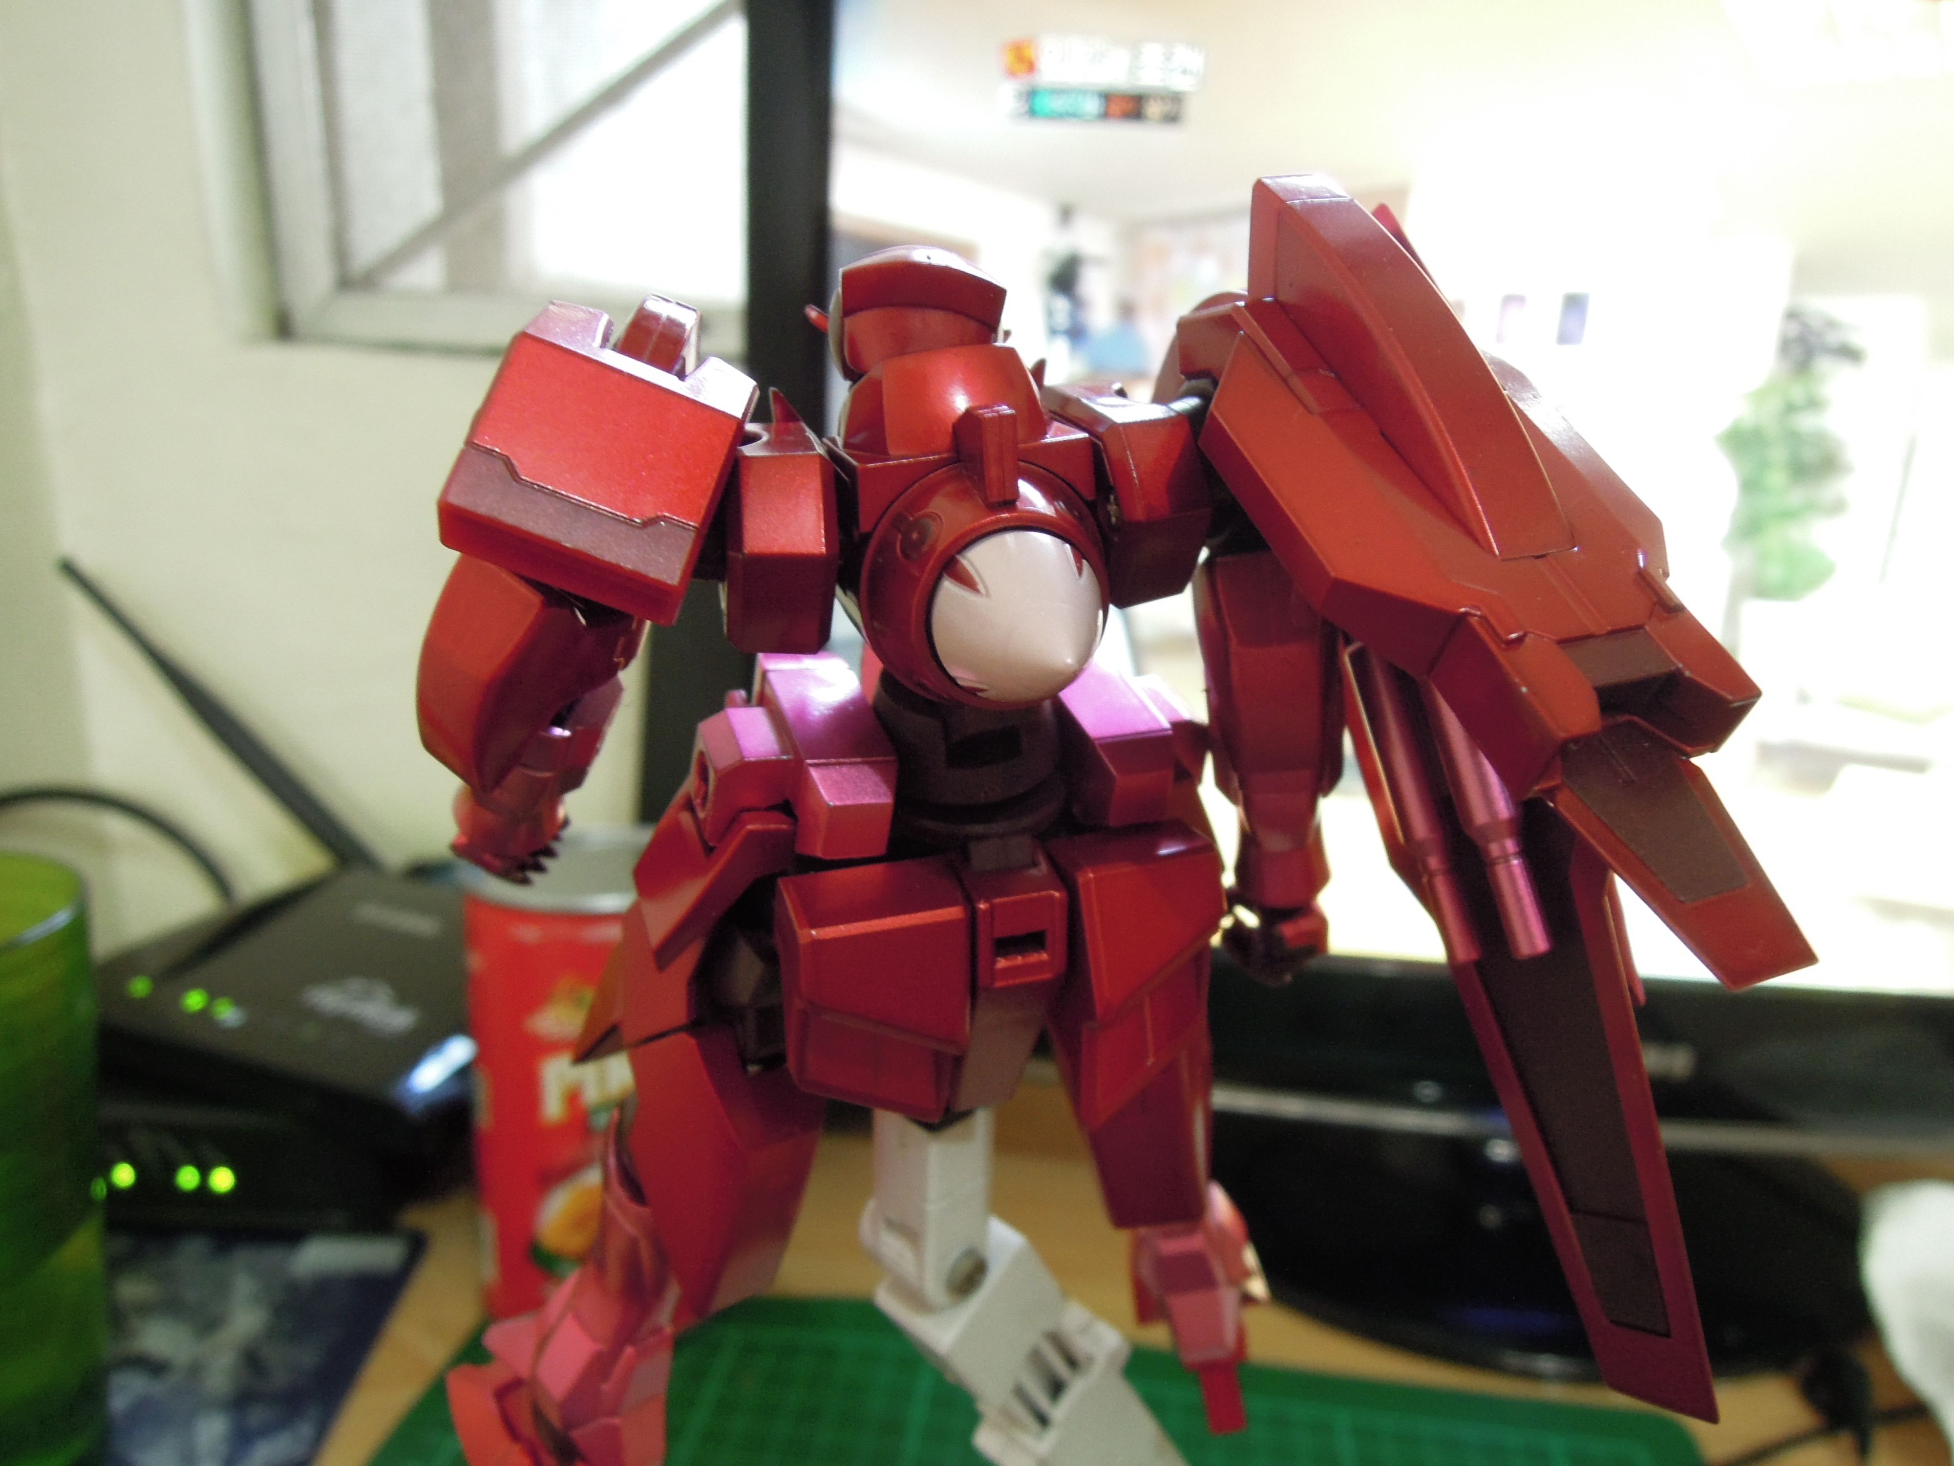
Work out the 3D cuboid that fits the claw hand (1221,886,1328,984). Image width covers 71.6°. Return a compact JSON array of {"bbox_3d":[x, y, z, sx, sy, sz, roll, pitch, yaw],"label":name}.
[{"bbox_3d":[0.030,0.021,0.137,0.011,0.010,0.010,-5,19,-11],"label":"claw hand"}]

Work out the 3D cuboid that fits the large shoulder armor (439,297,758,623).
[{"bbox_3d":[-0.032,-0.025,0.118,0.019,0.020,0.018,20,20,-15],"label":"large shoulder armor"}]

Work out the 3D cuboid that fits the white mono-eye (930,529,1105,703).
[{"bbox_3d":[0.005,-0.007,0.102,0.014,0.014,0.011,-10,23,-14],"label":"white mono-eye"}]

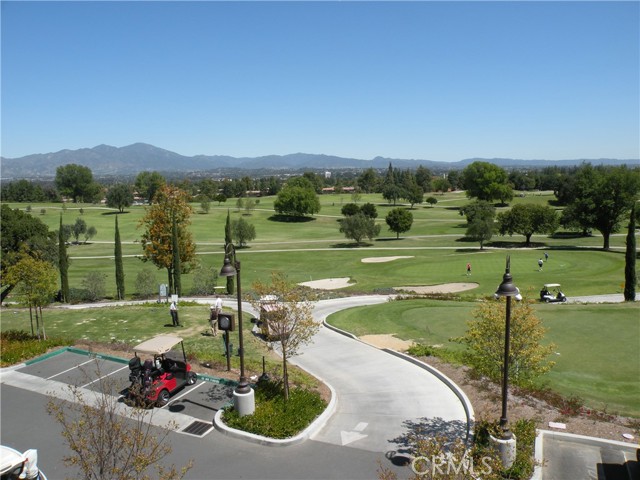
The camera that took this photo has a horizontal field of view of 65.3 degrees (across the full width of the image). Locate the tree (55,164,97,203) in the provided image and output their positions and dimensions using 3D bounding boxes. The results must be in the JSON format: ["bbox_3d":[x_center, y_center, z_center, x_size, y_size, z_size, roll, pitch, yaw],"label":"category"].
[{"bbox_3d":[-134.690,-31.120,275.000,22.670,20.930,21.540,-4,8,-26],"label":"tree"}]

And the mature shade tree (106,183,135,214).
[{"bbox_3d":[-78.429,-16.708,196.249,10.790,11.680,10.790,-3,7,-21],"label":"mature shade tree"}]

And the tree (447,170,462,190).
[{"bbox_3d":[101.040,-44.700,375.000,11.780,15.020,11.190,1,7,15],"label":"tree"}]

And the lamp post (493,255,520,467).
[{"bbox_3d":[5.209,3.400,13.575,0.760,5.960,1.000,2,7,21],"label":"lamp post"}]

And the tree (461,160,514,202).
[{"bbox_3d":[85.560,-29.880,255.000,25.030,21.450,23.780,2,7,18],"label":"tree"}]

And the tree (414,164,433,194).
[{"bbox_3d":[77.750,-46.200,375.000,13.250,21.030,12.590,1,7,12],"label":"tree"}]

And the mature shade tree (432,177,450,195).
[{"bbox_3d":[79.100,-35.480,325.000,11.480,11.720,10.910,1,7,14],"label":"mature shade tree"}]

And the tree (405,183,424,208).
[{"bbox_3d":[37.984,-17.887,200.655,7.880,10.350,7.880,1,7,11],"label":"tree"}]

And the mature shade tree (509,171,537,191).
[{"bbox_3d":[144.010,-42.310,355.000,19.510,14.220,18.540,2,8,22],"label":"mature shade tree"}]

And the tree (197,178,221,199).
[{"bbox_3d":[-73.710,-34.040,330.000,15.550,13.220,14.770,-2,7,-12],"label":"tree"}]

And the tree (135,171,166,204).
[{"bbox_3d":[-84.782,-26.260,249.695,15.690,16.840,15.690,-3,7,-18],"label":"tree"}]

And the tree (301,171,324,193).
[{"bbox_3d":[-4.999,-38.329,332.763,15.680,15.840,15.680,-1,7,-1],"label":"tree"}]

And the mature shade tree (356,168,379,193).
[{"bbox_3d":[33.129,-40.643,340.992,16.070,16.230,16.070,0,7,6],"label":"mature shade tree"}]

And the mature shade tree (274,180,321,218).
[{"bbox_3d":[-7.405,-13.329,164.294,14.840,12.380,14.840,-1,7,-3],"label":"mature shade tree"}]

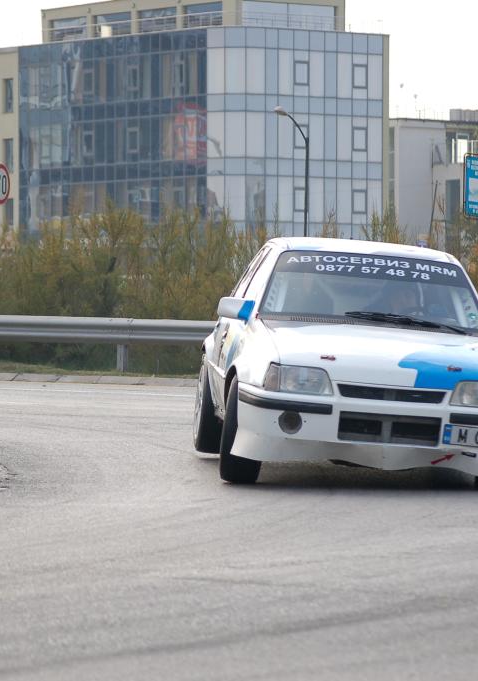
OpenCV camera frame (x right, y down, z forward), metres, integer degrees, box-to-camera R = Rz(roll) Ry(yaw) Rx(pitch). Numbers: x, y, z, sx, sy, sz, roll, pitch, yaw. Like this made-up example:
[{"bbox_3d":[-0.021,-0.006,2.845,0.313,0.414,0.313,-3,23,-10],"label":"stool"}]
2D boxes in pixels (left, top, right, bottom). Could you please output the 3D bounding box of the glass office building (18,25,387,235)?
[{"bbox_3d":[-2.150,-8.100,219.000,11.300,17.200,19.300,0,0,-38],"label":"glass office building"}]

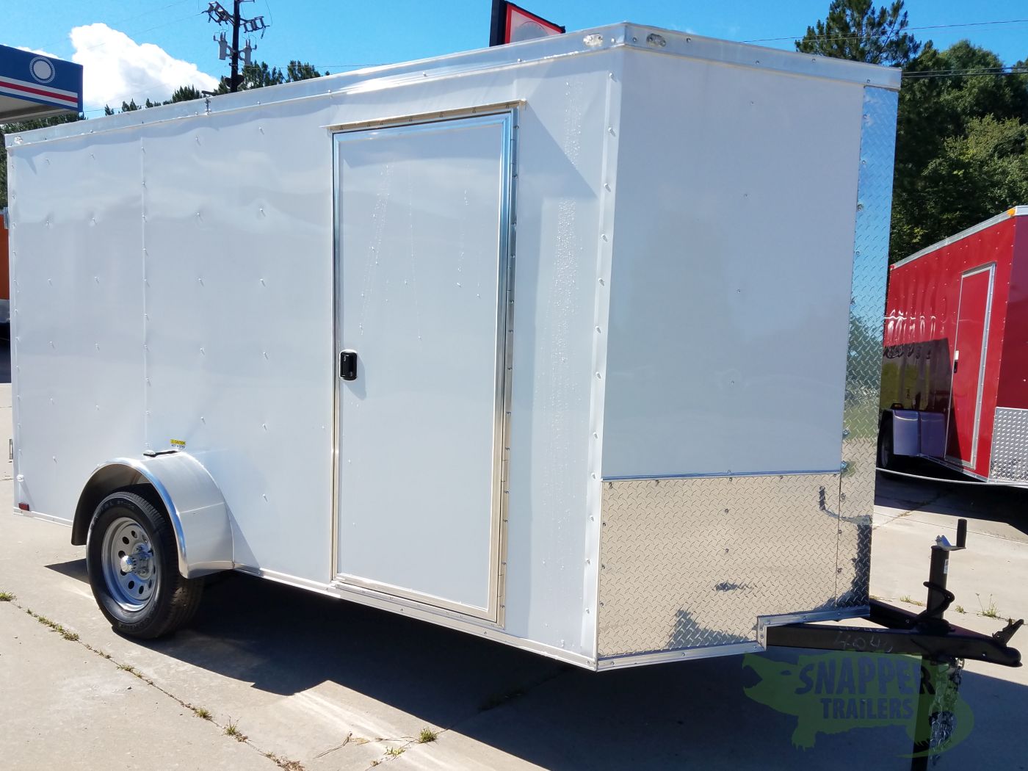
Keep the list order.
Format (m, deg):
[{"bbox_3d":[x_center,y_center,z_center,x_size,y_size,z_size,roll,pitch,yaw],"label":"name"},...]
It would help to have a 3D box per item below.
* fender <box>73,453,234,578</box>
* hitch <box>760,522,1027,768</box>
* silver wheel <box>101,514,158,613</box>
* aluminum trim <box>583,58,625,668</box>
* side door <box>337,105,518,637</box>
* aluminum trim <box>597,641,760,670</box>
[{"bbox_3d":[-1.698,0.565,3.609,0.850,0.500,0.250,4,5,30],"label":"fender"},{"bbox_3d":[1.470,0.996,2.993,0.845,1.040,0.830,4,5,30],"label":"hitch"},{"bbox_3d":[-1.730,0.814,3.596,0.420,0.420,0.150,4,5,30],"label":"silver wheel"},{"bbox_3d":[0.295,-0.060,2.564,0.060,1.985,0.030,4,5,30],"label":"aluminum trim"},{"bbox_3d":[-0.385,-0.058,2.951,0.861,1.863,0.050,4,5,30],"label":"side door"},{"bbox_3d":[0.603,0.948,2.727,0.675,0.048,0.025,0,5,-19],"label":"aluminum trim"}]

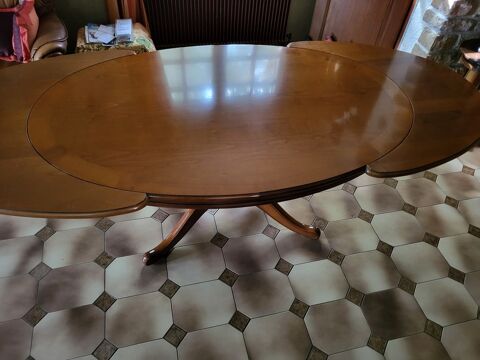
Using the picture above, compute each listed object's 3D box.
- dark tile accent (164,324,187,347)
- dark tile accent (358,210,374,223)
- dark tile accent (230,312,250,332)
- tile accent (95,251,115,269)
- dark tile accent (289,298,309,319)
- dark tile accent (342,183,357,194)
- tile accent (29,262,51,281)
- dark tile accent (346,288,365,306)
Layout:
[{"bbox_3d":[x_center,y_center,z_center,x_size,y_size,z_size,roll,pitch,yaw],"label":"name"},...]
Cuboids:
[{"bbox_3d":[-0.288,0.691,1.600,0.070,0.010,0.070,26,50,18],"label":"dark tile accent"},{"bbox_3d":[0.731,0.214,2.079,0.070,0.010,0.070,26,50,18],"label":"dark tile accent"},{"bbox_3d":[-0.002,0.665,1.690,0.073,0.010,0.073,26,50,18],"label":"dark tile accent"},{"bbox_3d":[-0.696,0.413,1.857,0.073,0.010,0.073,26,50,18],"label":"tile accent"},{"bbox_3d":[0.290,0.626,1.755,0.073,0.010,0.073,26,50,18],"label":"dark tile accent"},{"bbox_3d":[0.679,0.058,2.220,0.070,0.010,0.070,26,50,18],"label":"dark tile accent"},{"bbox_3d":[-0.943,0.437,1.712,0.070,0.010,0.070,26,50,18],"label":"tile accent"},{"bbox_3d":[0.582,0.589,1.818,0.073,0.010,0.073,26,50,18],"label":"dark tile accent"}]

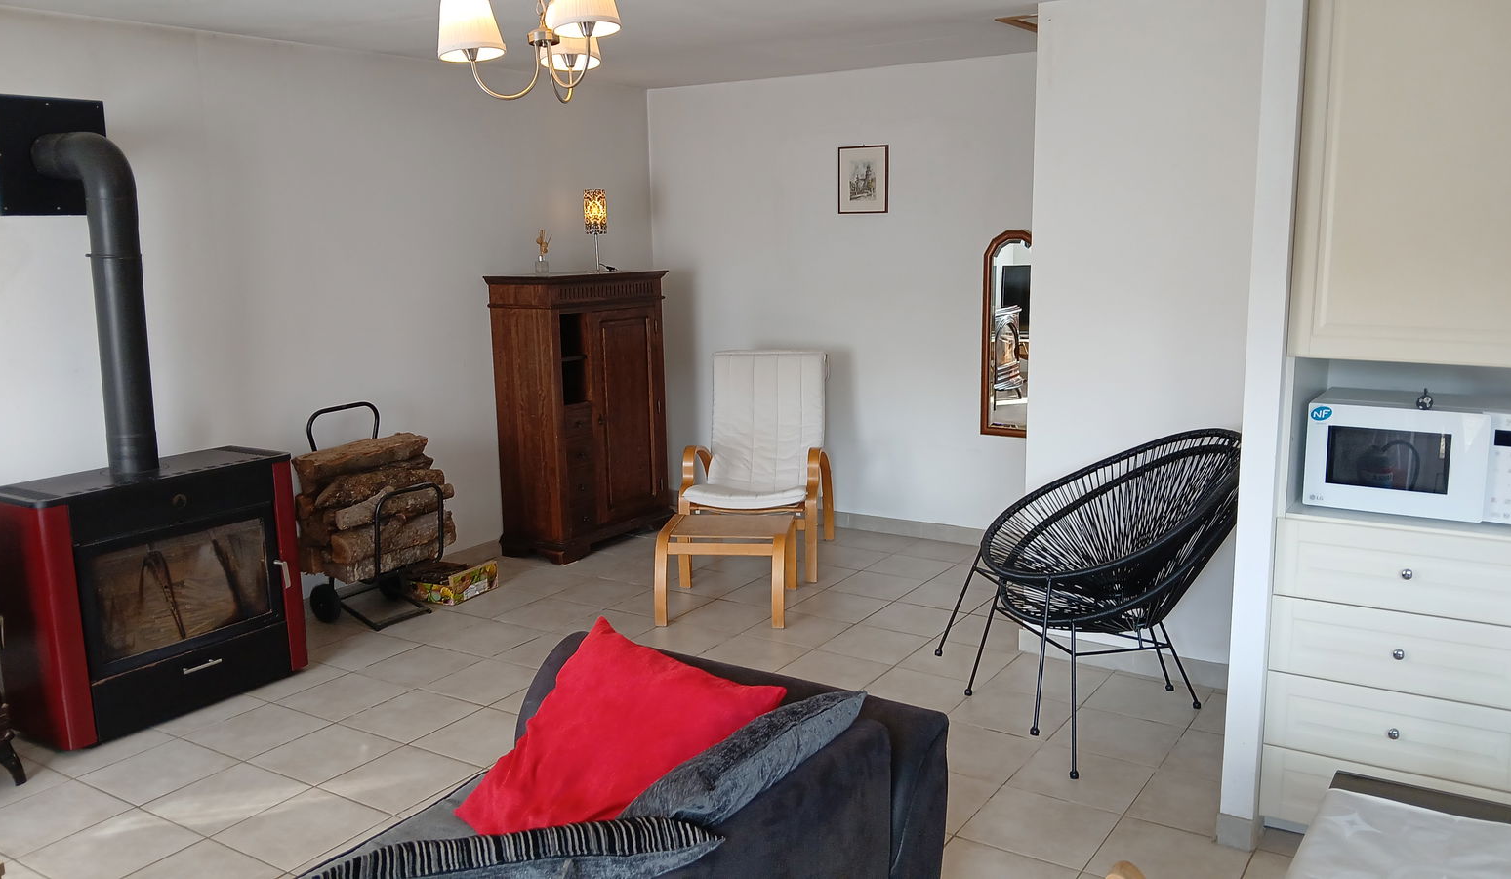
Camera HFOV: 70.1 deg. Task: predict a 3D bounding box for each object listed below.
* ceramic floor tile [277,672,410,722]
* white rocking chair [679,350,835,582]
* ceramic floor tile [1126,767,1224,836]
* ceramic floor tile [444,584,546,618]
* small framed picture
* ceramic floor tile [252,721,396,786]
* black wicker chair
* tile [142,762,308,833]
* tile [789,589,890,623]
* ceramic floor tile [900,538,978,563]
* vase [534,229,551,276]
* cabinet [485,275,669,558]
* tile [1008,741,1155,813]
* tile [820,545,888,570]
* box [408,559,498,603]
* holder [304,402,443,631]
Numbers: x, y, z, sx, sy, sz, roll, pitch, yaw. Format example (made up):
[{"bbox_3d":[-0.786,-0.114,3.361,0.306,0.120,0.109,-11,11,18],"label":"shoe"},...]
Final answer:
[{"bbox_3d":[-1.422,0.886,3.735,0.328,0.010,0.328,5,11,31],"label":"ceramic floor tile"},{"bbox_3d":[0.028,0.101,5.339,0.645,1.010,0.840,1,9,10],"label":"white rocking chair"},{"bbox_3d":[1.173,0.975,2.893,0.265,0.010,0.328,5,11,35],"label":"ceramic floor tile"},{"bbox_3d":[-1.185,0.717,4.775,0.328,0.010,0.328,4,10,31],"label":"ceramic floor tile"},{"bbox_3d":[0.564,-1.365,5.669,0.290,0.345,0.020,5,11,33],"label":"small framed picture"},{"bbox_3d":[-1.308,0.956,3.284,0.328,0.010,0.328,5,11,32],"label":"ceramic floor tile"},{"bbox_3d":[1.140,0.459,3.369,0.860,0.900,0.720,-4,10,-14],"label":"black wicker chair"},{"bbox_3d":[-1.478,1.001,3.016,0.328,0.010,0.328,5,11,32],"label":"tile"},{"bbox_3d":[0.359,0.721,4.630,0.335,0.012,0.335,6,12,35],"label":"tile"},{"bbox_3d":[0.950,0.573,5.499,0.335,0.010,0.325,5,11,33],"label":"ceramic floor tile"},{"bbox_3d":[-1.094,-0.961,5.540,0.068,0.220,0.072,5,11,33],"label":"vase"},{"bbox_3d":[-0.898,-0.149,5.680,0.420,1.400,0.890,5,12,33],"label":"cabinet"},{"bbox_3d":[0.953,0.991,3.155,0.335,0.010,0.335,5,11,33],"label":"tile"},{"bbox_3d":[0.460,0.589,5.403,0.328,0.010,0.328,5,11,32],"label":"tile"},{"bbox_3d":[-1.417,0.638,4.942,0.360,0.122,0.290,3,10,26],"label":"box"},{"bbox_3d":[-1.647,0.327,4.673,0.490,0.915,0.400,5,11,33],"label":"holder"}]

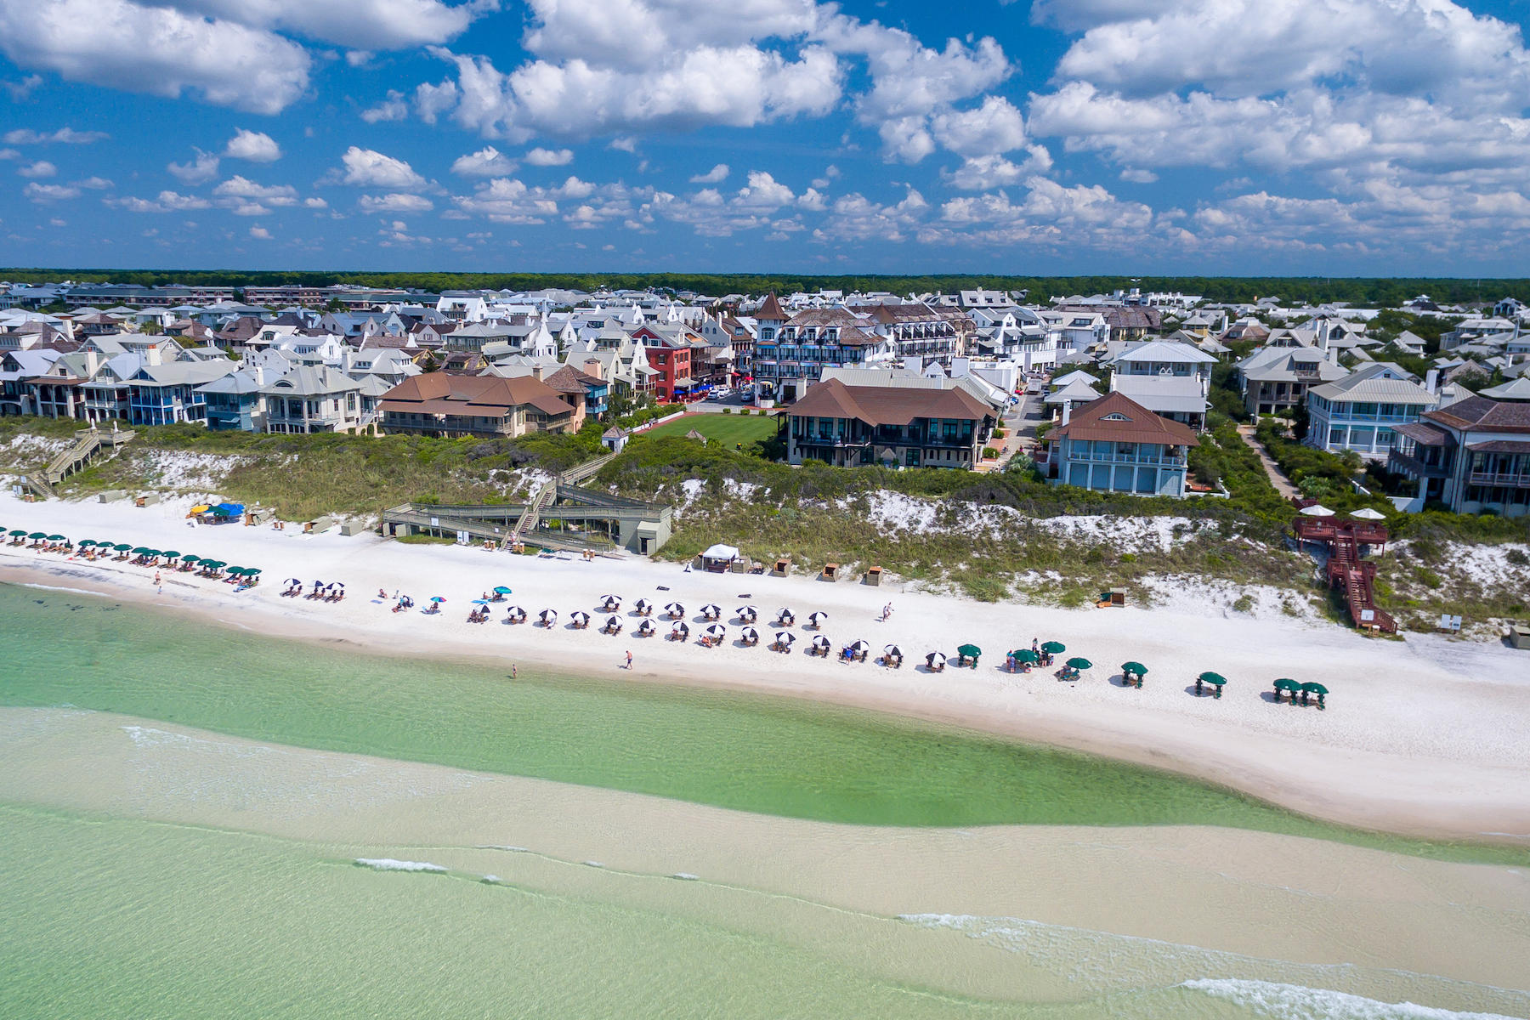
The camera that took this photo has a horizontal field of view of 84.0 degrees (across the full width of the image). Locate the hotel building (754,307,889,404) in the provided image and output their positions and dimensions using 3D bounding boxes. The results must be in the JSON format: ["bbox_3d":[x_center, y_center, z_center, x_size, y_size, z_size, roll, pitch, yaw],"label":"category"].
[{"bbox_3d":[11.470,-32.970,176.060,22.700,19.000,24.000,4,16,12],"label":"hotel building"}]

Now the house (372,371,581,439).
[{"bbox_3d":[-43.580,-15.830,131.900,27.270,8.900,15.000,5,16,16],"label":"house"}]

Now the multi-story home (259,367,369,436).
[{"bbox_3d":[-71.600,-17.420,134.600,9.100,10.500,11.000,5,16,17],"label":"multi-story home"}]

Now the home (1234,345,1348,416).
[{"bbox_3d":[98.390,-25.070,162.490,16.290,12.300,17.000,5,16,15],"label":"home"}]

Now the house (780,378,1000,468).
[{"bbox_3d":[16.810,-12.570,118.590,27.570,11.000,14.000,2,16,7],"label":"house"}]

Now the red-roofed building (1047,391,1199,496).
[{"bbox_3d":[44.600,-9.160,106.810,15.040,11.200,15.000,4,16,13],"label":"red-roofed building"}]

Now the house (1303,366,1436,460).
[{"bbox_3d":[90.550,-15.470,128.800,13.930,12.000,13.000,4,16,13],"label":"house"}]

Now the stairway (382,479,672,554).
[{"bbox_3d":[-29.120,0.070,104.800,34.460,6.300,8.800,4,16,12],"label":"stairway"}]

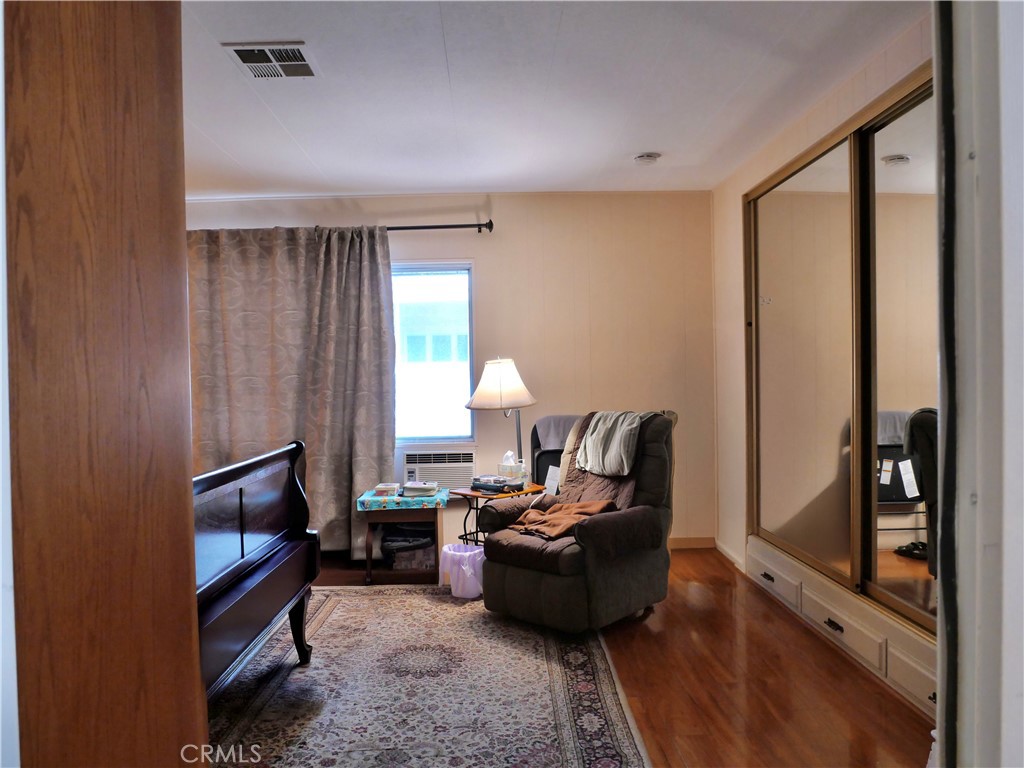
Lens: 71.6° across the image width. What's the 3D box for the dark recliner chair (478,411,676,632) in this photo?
[{"bbox_3d":[0.357,0.634,3.734,0.720,0.970,0.820,0,1,38],"label":"dark recliner chair"}]

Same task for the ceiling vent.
[{"bbox_3d":[-0.887,-1.196,2.640,0.290,0.018,0.295,-1,1,-2],"label":"ceiling vent"}]

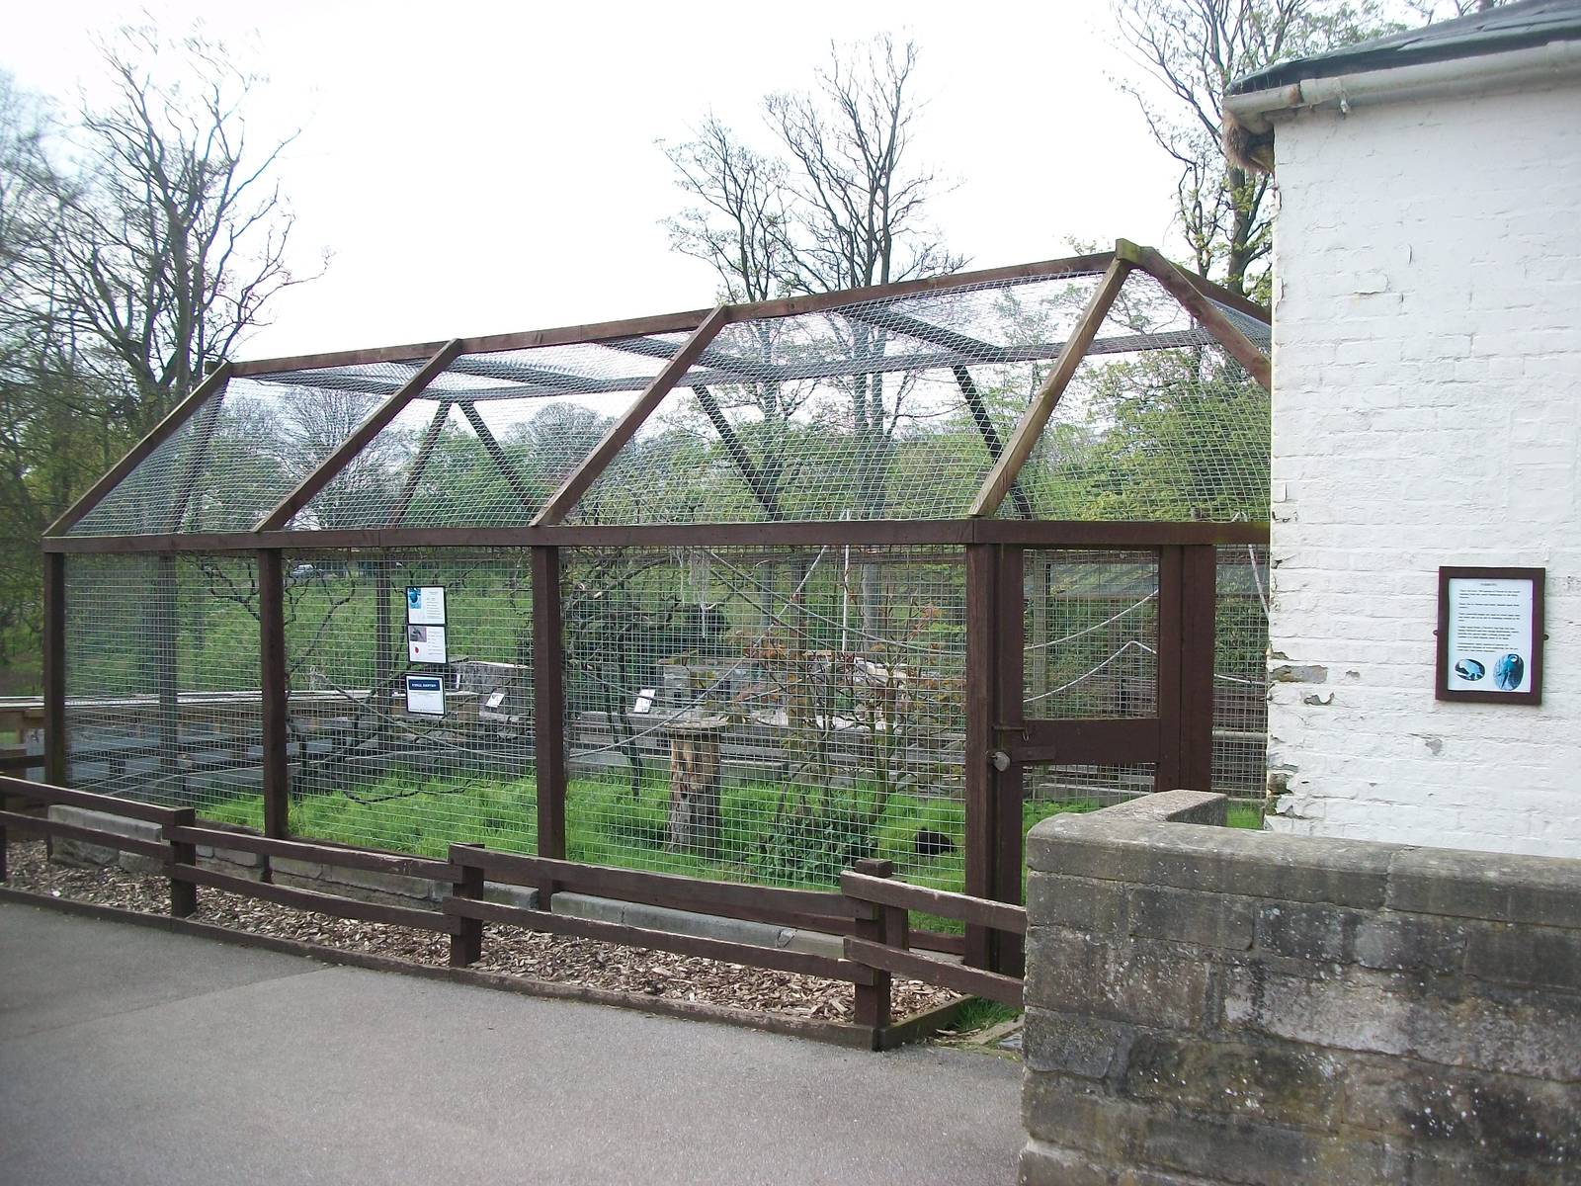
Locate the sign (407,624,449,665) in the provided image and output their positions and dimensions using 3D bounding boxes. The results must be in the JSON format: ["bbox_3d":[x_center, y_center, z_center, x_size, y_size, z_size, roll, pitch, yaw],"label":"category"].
[{"bbox_3d":[-2.004,0.286,8.080,0.320,0.225,0.020,1,3,34],"label":"sign"}]

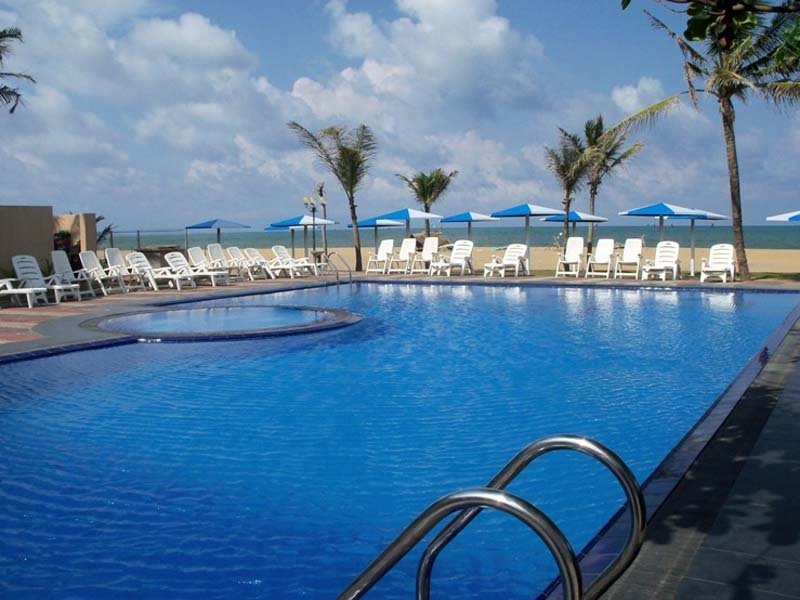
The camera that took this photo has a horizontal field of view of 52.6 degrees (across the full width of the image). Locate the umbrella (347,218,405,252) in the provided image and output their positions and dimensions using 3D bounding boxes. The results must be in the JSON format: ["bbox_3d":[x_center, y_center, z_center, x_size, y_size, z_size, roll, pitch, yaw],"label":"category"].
[{"bbox_3d":[-0.950,-2.240,33.592,2.450,2.130,2.450,-1,5,0],"label":"umbrella"}]

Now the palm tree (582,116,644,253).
[{"bbox_3d":[7.511,-3.807,29.000,2.400,5.600,2.300,-1,5,0],"label":"palm tree"}]

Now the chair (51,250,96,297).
[{"bbox_3d":[-7.124,-0.553,17.522,0.820,1.030,0.630,2,6,28],"label":"chair"}]

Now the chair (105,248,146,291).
[{"bbox_3d":[-7.037,-0.787,20.700,0.880,1.070,0.650,2,6,30],"label":"chair"}]

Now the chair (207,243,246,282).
[{"bbox_3d":[-5.091,-1.074,23.600,0.850,1.080,0.650,2,6,30],"label":"chair"}]

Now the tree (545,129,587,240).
[{"bbox_3d":[5.028,-2.983,24.500,1.350,4.400,1.350,-1,5,0],"label":"tree"}]

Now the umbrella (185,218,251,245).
[{"bbox_3d":[-6.417,-1.803,28.600,2.350,2.130,2.350,-1,5,0],"label":"umbrella"}]

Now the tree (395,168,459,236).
[{"bbox_3d":[0.999,-3.054,30.500,2.400,3.810,2.300,-1,5,0],"label":"tree"}]

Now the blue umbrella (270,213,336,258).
[{"bbox_3d":[-3.274,-1.857,28.092,2.450,2.130,2.450,-1,5,0],"label":"blue umbrella"}]

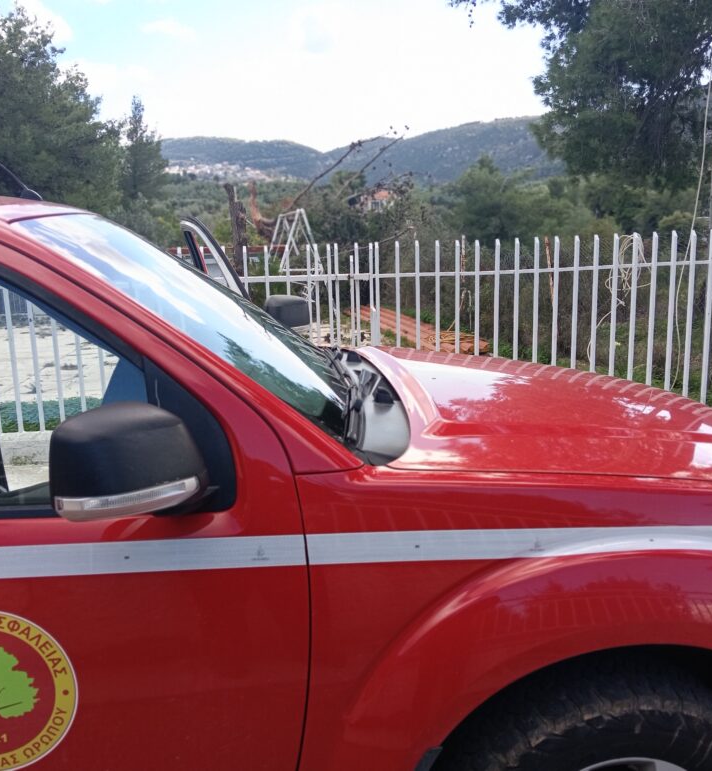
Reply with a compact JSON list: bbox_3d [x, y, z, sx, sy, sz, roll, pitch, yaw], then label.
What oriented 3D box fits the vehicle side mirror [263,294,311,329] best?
[{"bbox_3d":[-0.305,-0.314,3.510,0.215,0.180,0.130,-6,12,-27],"label":"vehicle side mirror"}]

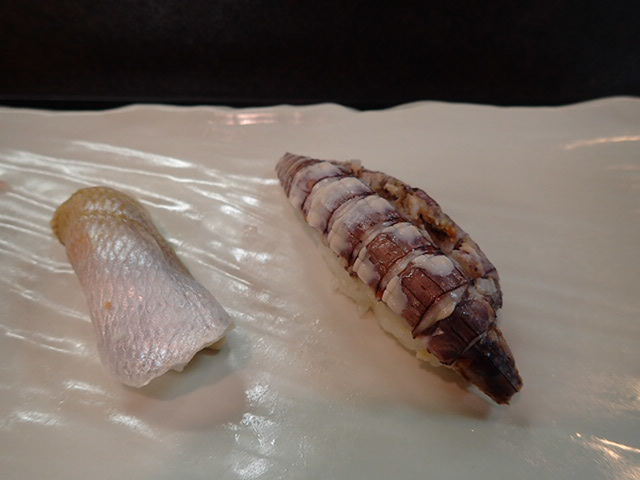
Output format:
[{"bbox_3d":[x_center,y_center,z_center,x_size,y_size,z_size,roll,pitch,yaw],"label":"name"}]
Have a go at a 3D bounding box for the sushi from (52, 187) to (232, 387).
[{"bbox_3d":[-0.054,0.010,0.130,0.029,0.024,0.074,-28,51,-25],"label":"sushi"}]

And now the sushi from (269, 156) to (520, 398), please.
[{"bbox_3d":[0.017,-0.001,0.139,0.033,0.027,0.111,-24,50,-22],"label":"sushi"}]

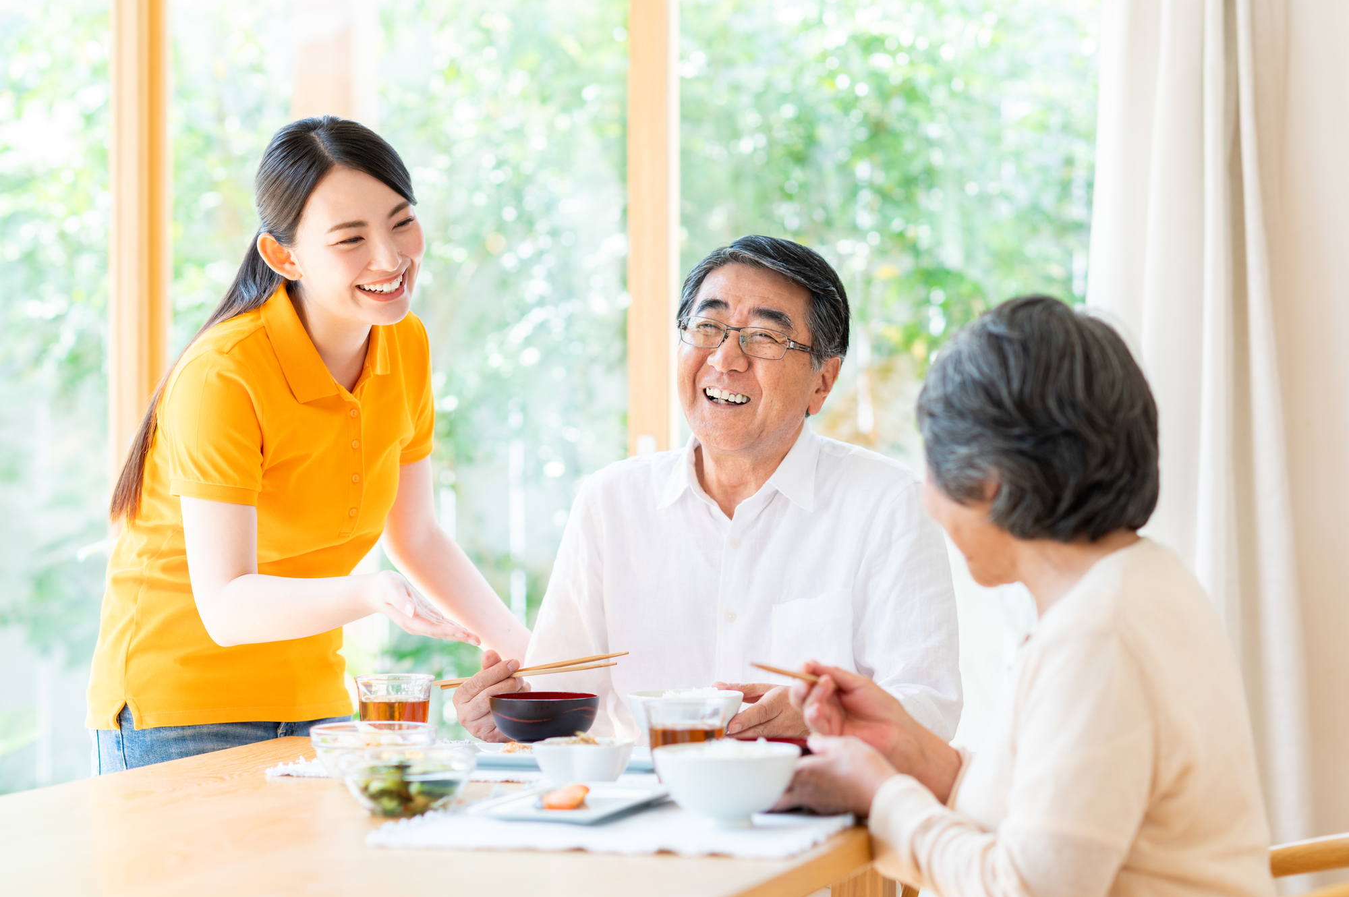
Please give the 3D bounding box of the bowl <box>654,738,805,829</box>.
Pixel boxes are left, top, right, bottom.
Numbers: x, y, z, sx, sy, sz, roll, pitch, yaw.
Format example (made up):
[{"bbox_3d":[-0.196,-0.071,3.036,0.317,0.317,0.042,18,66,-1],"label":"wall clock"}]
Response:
[{"bbox_3d":[0.043,0.276,2.610,0.121,0.063,0.121,0,0,0],"label":"bowl"}]

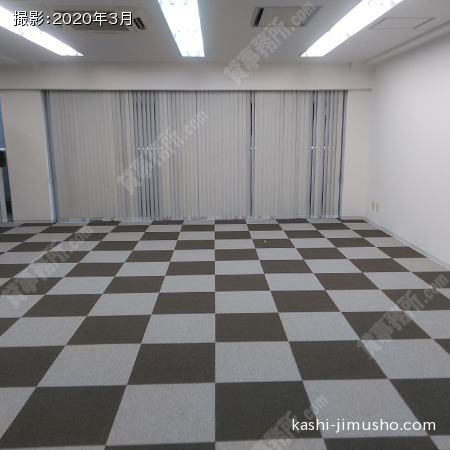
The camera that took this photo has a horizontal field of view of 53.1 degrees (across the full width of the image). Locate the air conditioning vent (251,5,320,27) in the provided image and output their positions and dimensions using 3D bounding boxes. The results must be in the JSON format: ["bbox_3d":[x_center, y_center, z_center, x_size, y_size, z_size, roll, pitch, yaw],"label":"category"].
[{"bbox_3d":[0.527,-1.892,4.107,0.548,0.060,0.730,-1,12,-1],"label":"air conditioning vent"}]

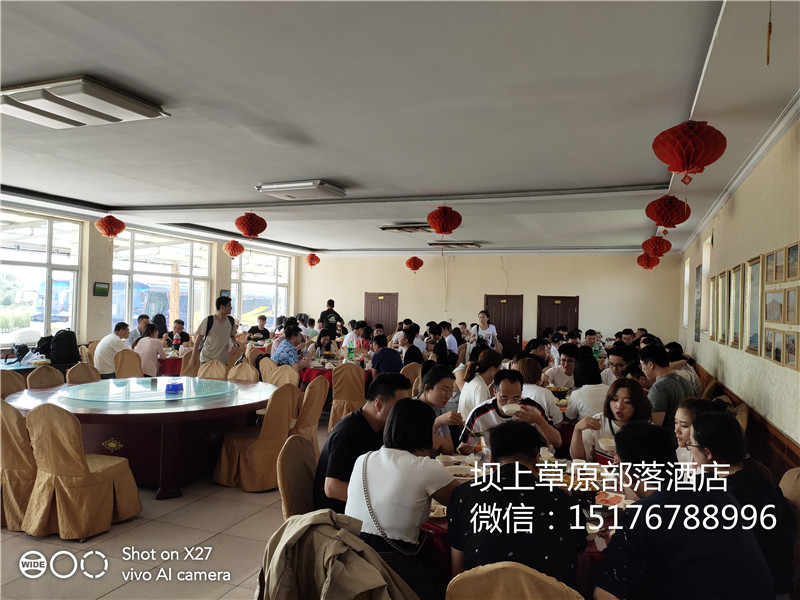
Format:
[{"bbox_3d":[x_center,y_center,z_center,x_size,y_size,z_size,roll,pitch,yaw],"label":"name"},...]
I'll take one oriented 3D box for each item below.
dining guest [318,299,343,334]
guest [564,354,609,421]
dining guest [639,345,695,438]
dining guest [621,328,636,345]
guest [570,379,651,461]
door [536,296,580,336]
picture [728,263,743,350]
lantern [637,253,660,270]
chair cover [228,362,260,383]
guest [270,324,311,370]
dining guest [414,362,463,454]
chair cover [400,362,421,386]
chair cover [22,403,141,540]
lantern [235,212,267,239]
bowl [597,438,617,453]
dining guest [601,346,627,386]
[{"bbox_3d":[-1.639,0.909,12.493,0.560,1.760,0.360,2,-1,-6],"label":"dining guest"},{"bbox_3d":[1.667,1.139,4.650,0.480,1.290,0.720,2,0,12],"label":"guest"},{"bbox_3d":[2.189,1.089,4.350,0.700,1.420,0.520,2,0,41],"label":"dining guest"},{"bbox_3d":[3.842,1.216,8.978,0.500,1.380,0.660,1,-1,18],"label":"dining guest"},{"bbox_3d":[1.342,1.141,3.292,0.520,1.300,0.720,2,-1,41],"label":"guest"},{"bbox_3d":[3.691,0.893,12.473,0.950,1.980,0.100,2,0,24],"label":"door"},{"bbox_3d":[3.276,0.075,5.157,0.045,0.790,0.670,1,-1,24],"label":"picture"},{"bbox_3d":[5.479,-0.848,11.700,0.460,0.380,0.460,2,-1,24],"label":"lantern"},{"bbox_3d":[-1.967,1.237,6.345,0.470,0.930,0.560,1,-1,20],"label":"chair cover"},{"bbox_3d":[-1.504,1.040,7.300,0.720,1.330,0.500,3,-1,-30],"label":"guest"},{"bbox_3d":[0.250,1.089,3.450,0.500,1.290,0.750,2,0,-43],"label":"dining guest"},{"bbox_3d":[0.114,1.294,7.100,0.520,0.930,0.450,1,-1,44],"label":"chair cover"},{"bbox_3d":[-2.330,1.170,3.950,0.480,0.940,0.600,2,-1,9],"label":"chair cover"},{"bbox_3d":[-2.380,-1.187,8.500,0.500,0.400,0.500,2,-1,24],"label":"lantern"},{"bbox_3d":[1.175,0.813,2.980,0.120,0.055,0.120,2,0,0],"label":"bowl"},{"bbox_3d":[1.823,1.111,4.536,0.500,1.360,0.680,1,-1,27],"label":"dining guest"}]

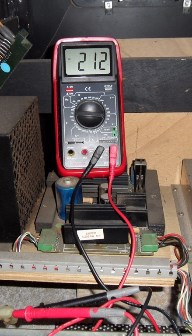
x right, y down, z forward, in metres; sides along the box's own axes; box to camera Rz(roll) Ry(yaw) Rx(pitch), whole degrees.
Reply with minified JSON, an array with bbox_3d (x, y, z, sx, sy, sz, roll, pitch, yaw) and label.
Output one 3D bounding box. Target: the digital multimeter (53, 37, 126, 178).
[{"bbox_3d":[-0.009,-0.083,0.515,0.096,0.193,0.042,-2,-3,0],"label":"digital multimeter"}]

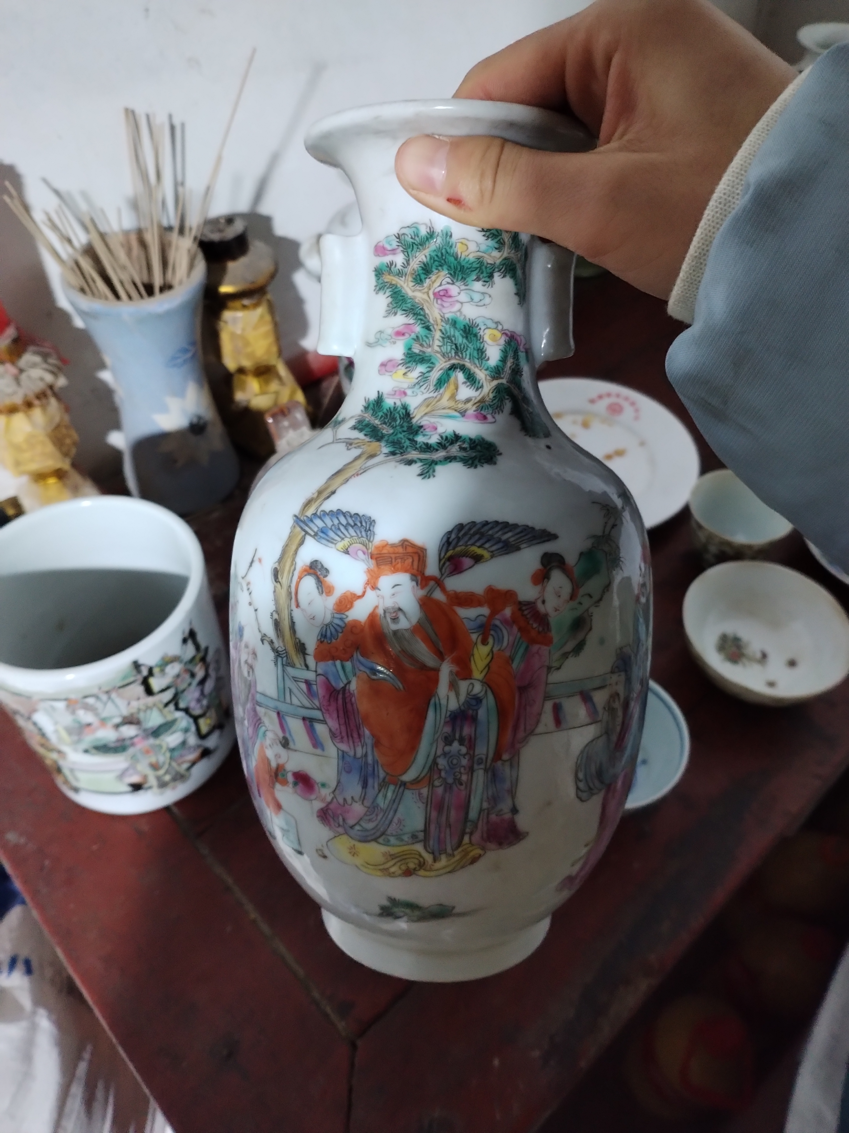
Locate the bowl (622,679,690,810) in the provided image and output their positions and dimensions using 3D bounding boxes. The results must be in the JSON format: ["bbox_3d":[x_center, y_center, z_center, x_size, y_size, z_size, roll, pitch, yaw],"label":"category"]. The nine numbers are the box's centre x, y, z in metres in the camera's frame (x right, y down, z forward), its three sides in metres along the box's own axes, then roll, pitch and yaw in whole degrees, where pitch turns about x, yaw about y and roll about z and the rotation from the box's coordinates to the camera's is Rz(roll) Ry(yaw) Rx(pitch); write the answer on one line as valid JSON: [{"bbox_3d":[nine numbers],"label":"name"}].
[{"bbox_3d":[0.117,0.114,0.557,0.107,0.024,0.107,0,50,0],"label":"bowl"}]

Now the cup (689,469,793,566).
[{"bbox_3d":[0.239,-0.029,0.662,0.078,0.052,0.078,0,50,0],"label":"cup"}]

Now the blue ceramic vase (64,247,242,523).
[{"bbox_3d":[-0.198,-0.139,0.653,0.097,0.198,0.097,1,50,0],"label":"blue ceramic vase"}]

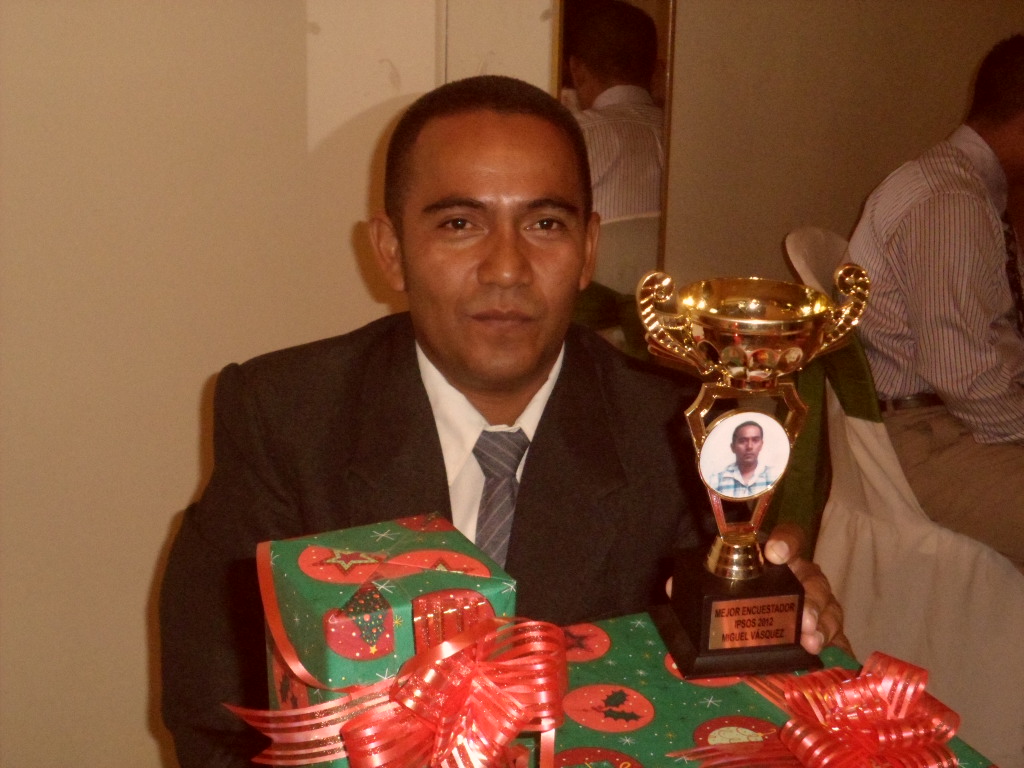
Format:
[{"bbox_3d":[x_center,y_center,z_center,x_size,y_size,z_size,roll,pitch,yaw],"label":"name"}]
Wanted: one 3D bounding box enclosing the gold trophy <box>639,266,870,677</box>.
[{"bbox_3d":[0.133,0.044,0.844,0.131,0.229,0.085,-3,20,-9],"label":"gold trophy"}]

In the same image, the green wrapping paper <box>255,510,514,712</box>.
[{"bbox_3d":[-0.063,0.168,0.758,0.101,0.170,0.089,-8,22,-23],"label":"green wrapping paper"}]

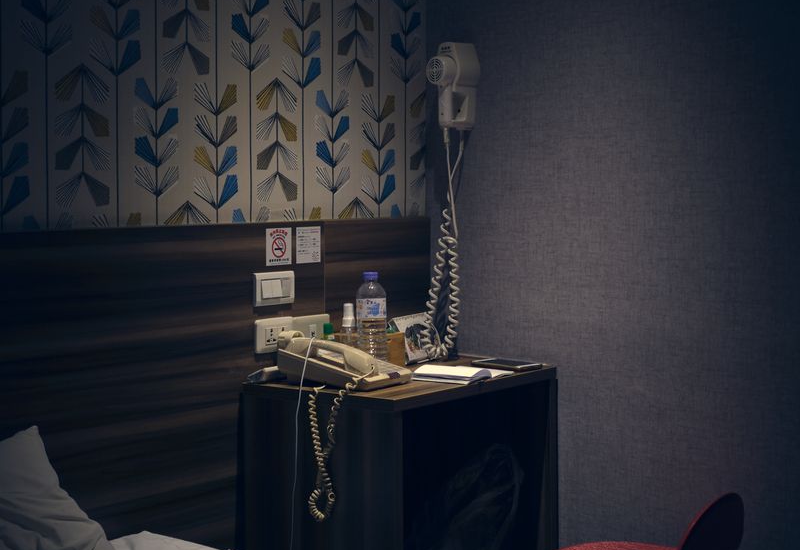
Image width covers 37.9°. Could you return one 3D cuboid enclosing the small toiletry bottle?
[{"bbox_3d":[-0.120,0.148,2.686,0.040,0.165,0.040,0,4,0],"label":"small toiletry bottle"}]

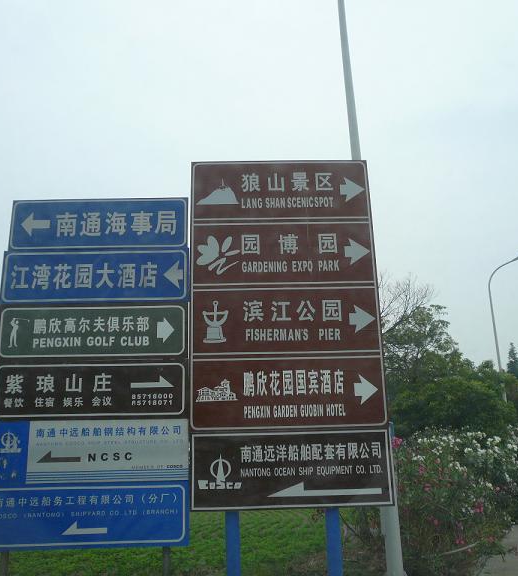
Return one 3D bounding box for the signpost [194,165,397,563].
[{"bbox_3d":[0.287,0.787,6.258,1.924,4.550,0.130,-1,-17,-2],"label":"signpost"}]

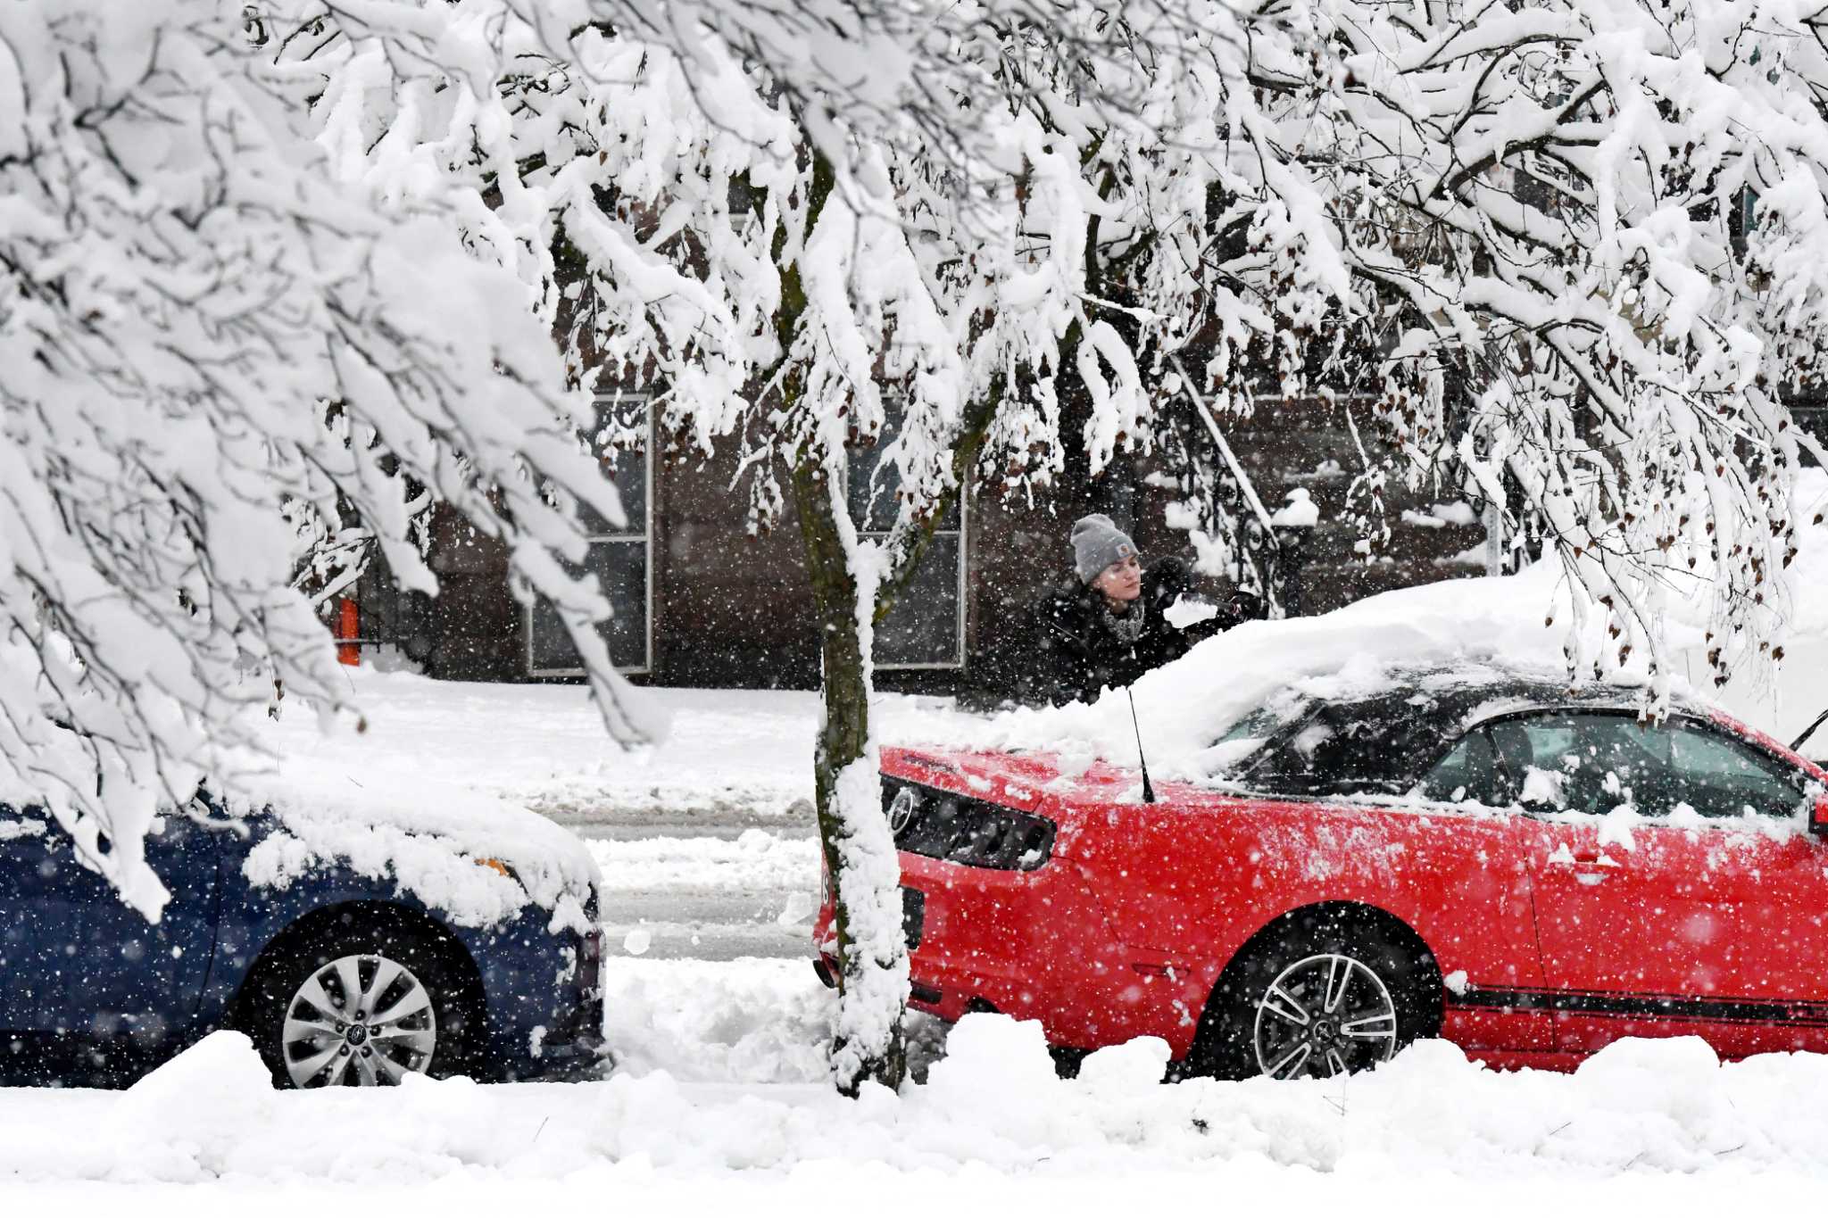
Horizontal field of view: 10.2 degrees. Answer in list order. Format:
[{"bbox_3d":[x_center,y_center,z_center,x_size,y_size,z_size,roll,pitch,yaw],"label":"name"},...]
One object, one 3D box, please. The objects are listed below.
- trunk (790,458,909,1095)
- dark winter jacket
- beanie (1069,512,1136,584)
[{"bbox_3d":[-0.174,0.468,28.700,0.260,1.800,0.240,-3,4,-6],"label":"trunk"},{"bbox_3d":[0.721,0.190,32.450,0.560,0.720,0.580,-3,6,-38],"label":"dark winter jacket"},{"bbox_3d":[0.603,-0.192,32.450,0.190,0.210,0.215,-14,0,-41],"label":"beanie"}]

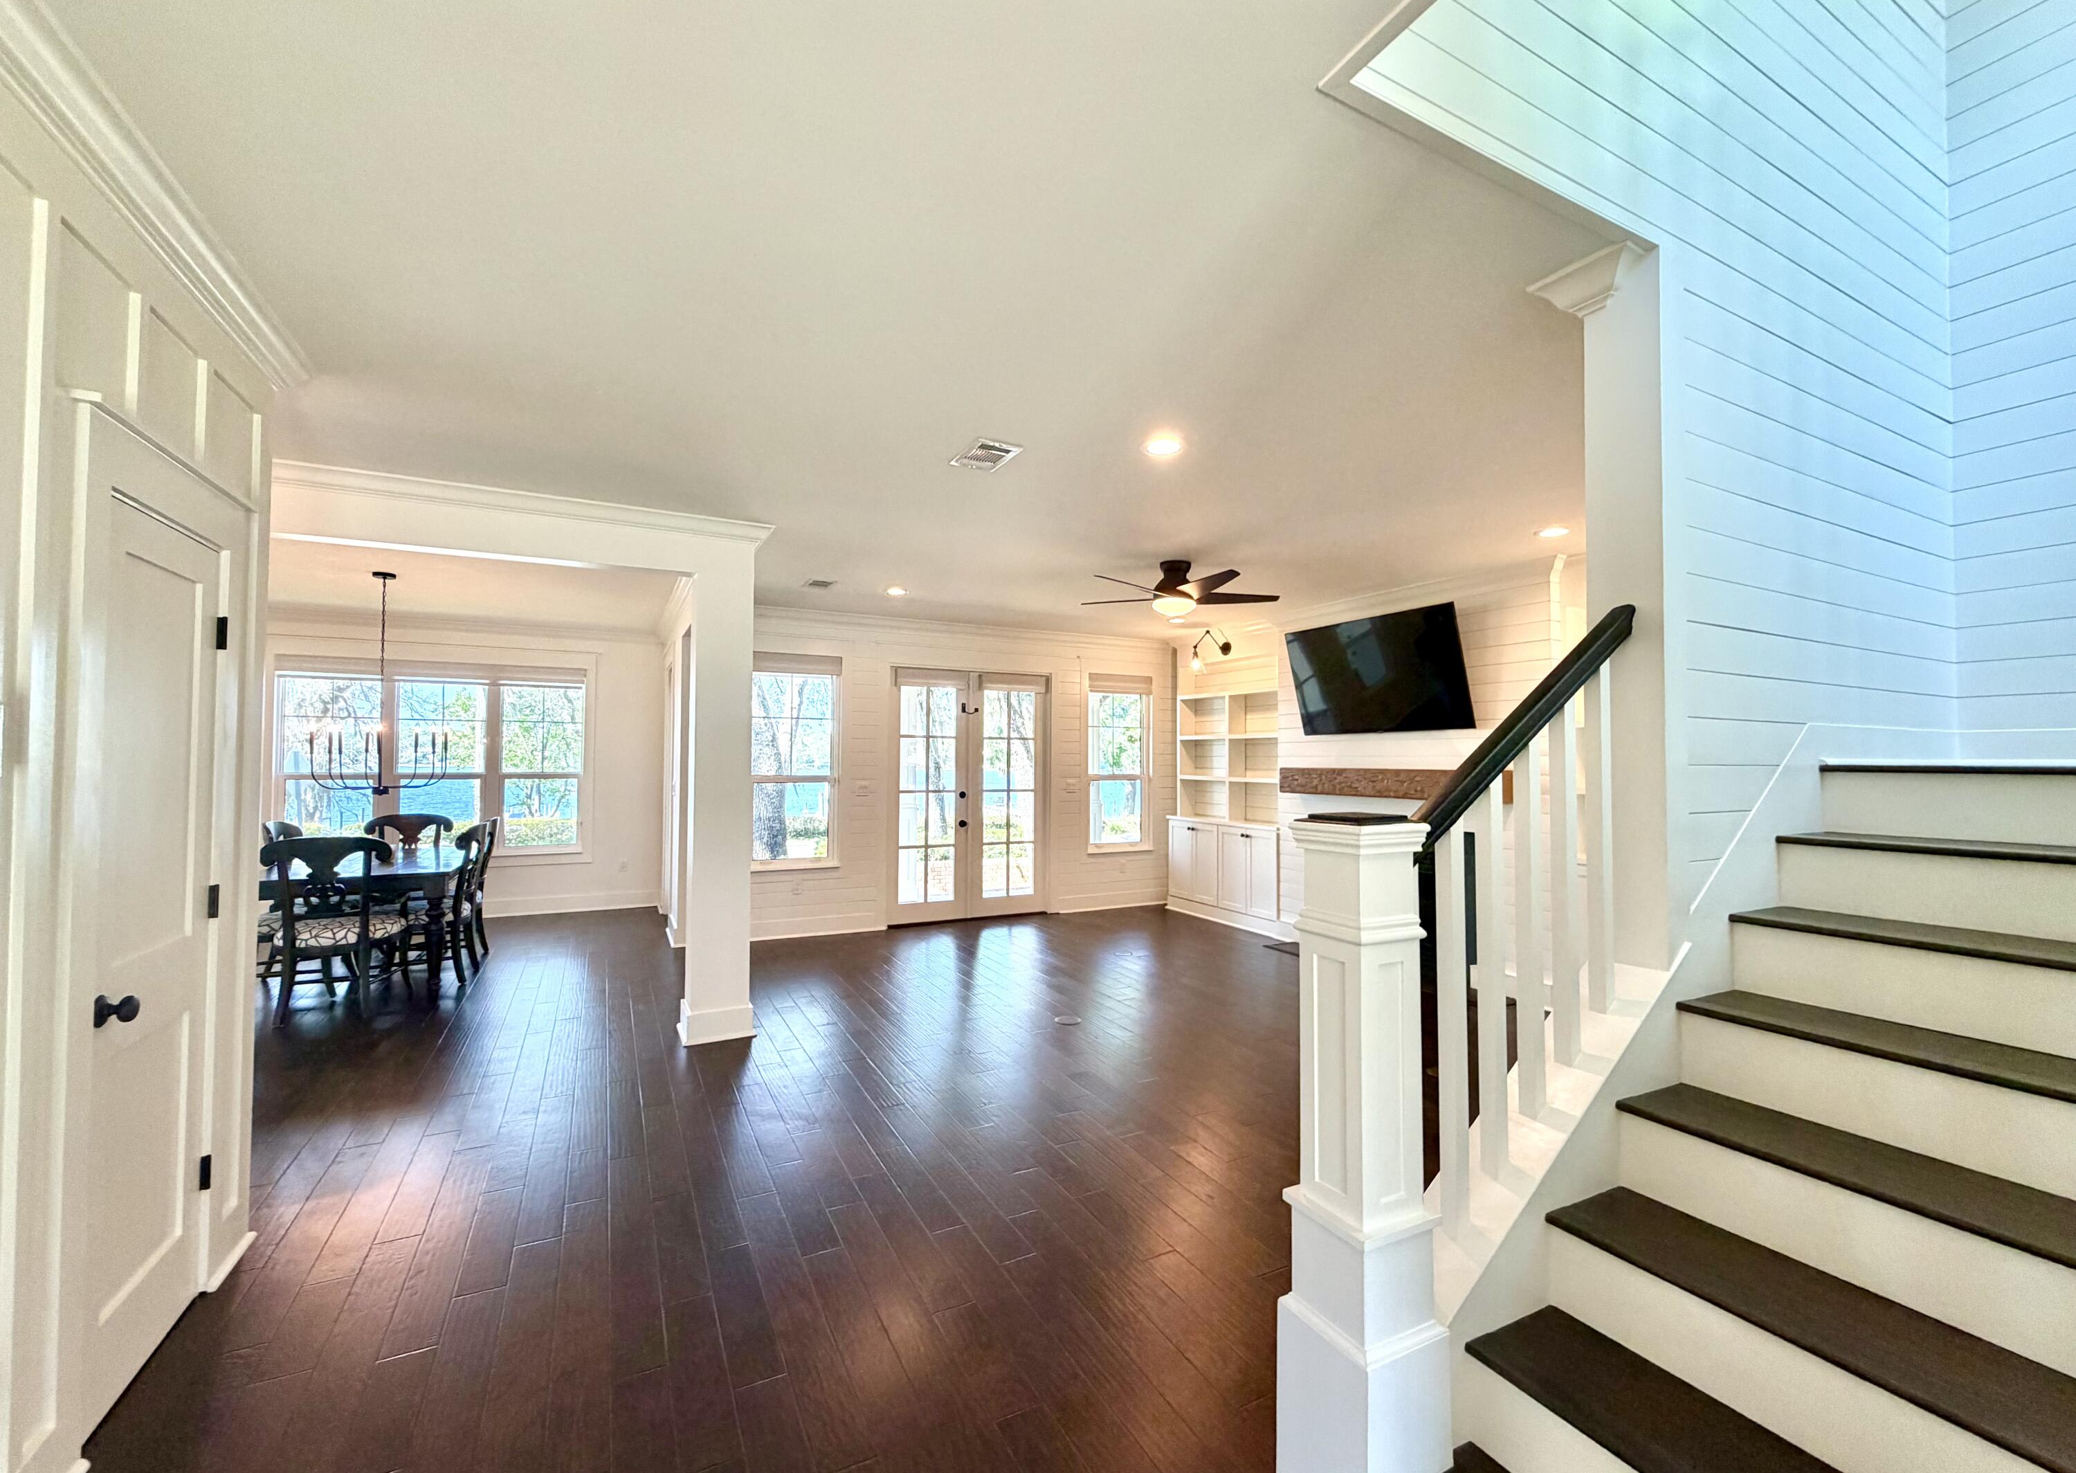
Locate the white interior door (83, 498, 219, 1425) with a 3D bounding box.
[{"bbox_3d":[-2.164,0.494,2.049,0.040,2.035,0.610,1,-2,-28],"label":"white interior door"}]

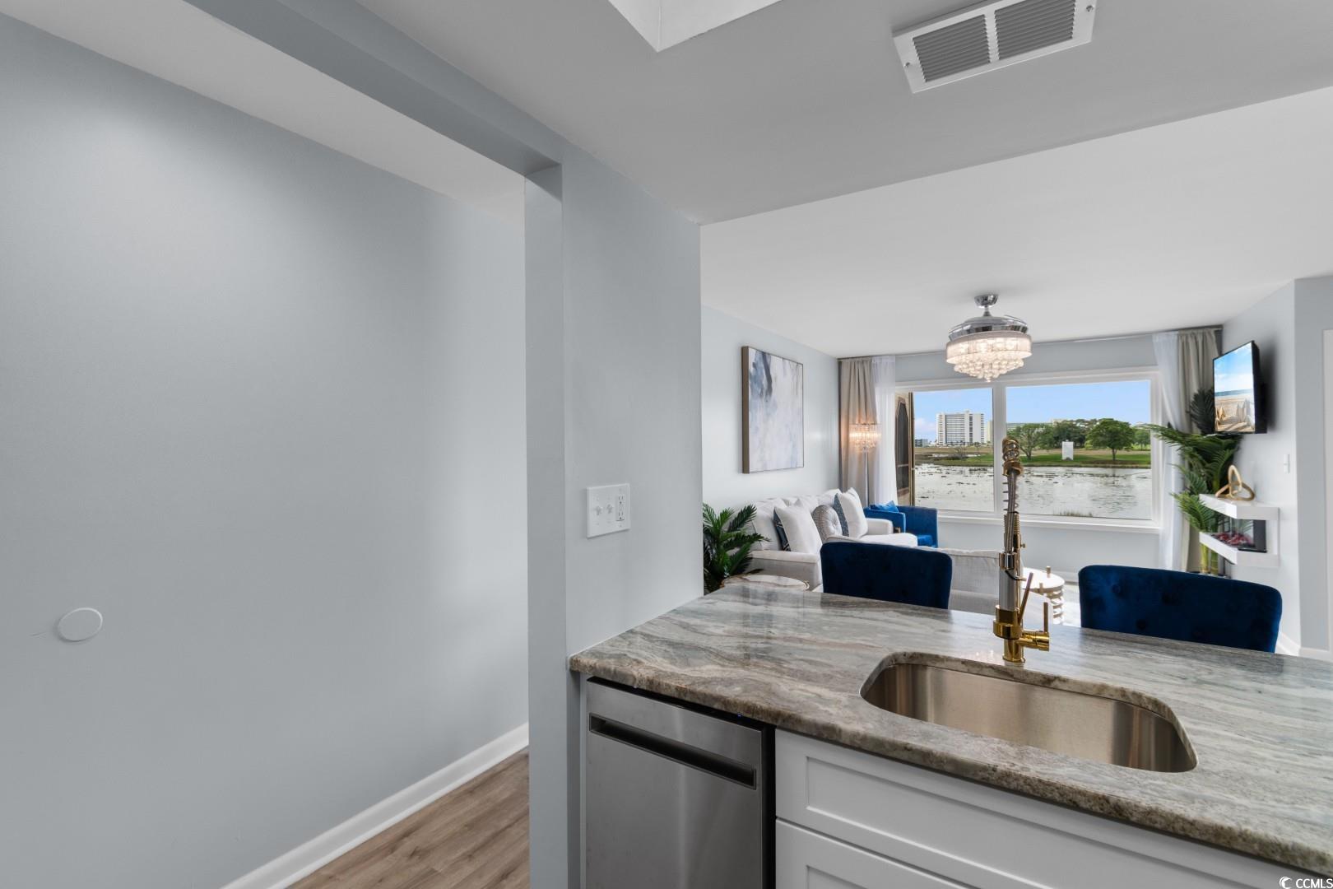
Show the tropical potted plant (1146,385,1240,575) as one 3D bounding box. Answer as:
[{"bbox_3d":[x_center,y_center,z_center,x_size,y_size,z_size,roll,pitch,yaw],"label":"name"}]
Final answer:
[{"bbox_3d":[4.371,0.455,4.660,0.700,1.850,0.780,-1,0,34],"label":"tropical potted plant"}]

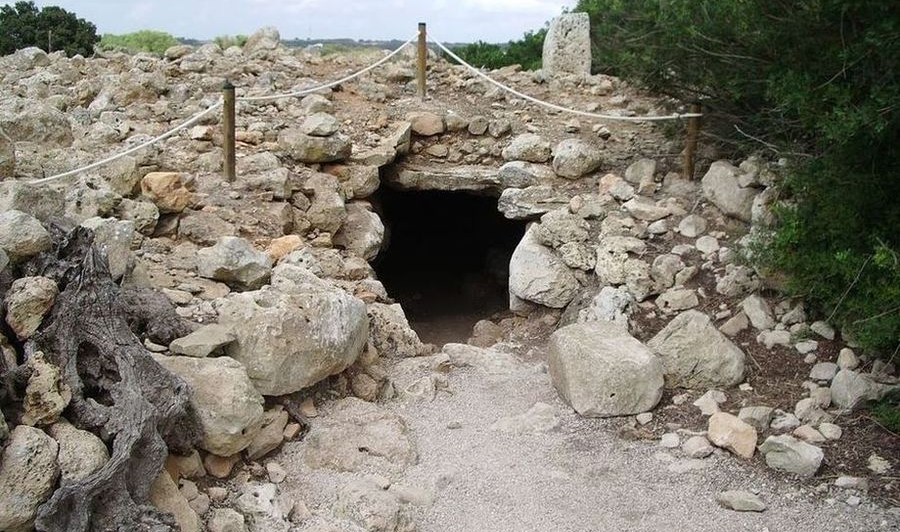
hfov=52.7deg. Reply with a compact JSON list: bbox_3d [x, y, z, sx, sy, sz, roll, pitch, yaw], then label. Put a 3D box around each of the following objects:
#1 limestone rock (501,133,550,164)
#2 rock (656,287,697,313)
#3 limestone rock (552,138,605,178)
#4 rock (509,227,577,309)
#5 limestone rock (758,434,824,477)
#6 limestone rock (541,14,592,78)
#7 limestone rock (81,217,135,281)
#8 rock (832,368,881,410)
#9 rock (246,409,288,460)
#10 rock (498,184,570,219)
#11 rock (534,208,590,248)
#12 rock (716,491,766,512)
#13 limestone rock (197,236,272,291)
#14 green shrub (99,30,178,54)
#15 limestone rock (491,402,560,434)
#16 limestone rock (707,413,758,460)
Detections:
[{"bbox_3d":[0.512,-0.788,6.100,0.320,0.190,0.250,0,14,0],"label":"limestone rock"},{"bbox_3d":[1.287,0.195,5.144,0.230,0.130,0.170,4,14,14],"label":"rock"},{"bbox_3d":[0.878,-0.741,6.248,0.330,0.250,0.300,1,14,0],"label":"limestone rock"},{"bbox_3d":[0.566,0.009,5.510,0.400,0.420,0.380,1,14,6],"label":"rock"},{"bbox_3d":[1.394,0.773,3.712,0.260,0.120,0.180,6,15,21],"label":"limestone rock"},{"bbox_3d":[1.214,-2.305,9.519,0.450,0.680,0.270,0,14,-5],"label":"limestone rock"},{"bbox_3d":[-1.837,-0.086,4.878,0.260,0.330,0.250,1,14,0],"label":"limestone rock"},{"bbox_3d":[1.914,0.582,4.282,0.240,0.150,0.200,6,15,25],"label":"rock"},{"bbox_3d":[-0.783,0.719,3.882,0.190,0.180,0.220,-3,14,-12],"label":"rock"},{"bbox_3d":[0.514,-0.388,5.465,0.430,0.180,0.360,1,14,5],"label":"rock"},{"bbox_3d":[0.698,-0.239,5.650,0.340,0.230,0.270,0,14,0],"label":"rock"},{"bbox_3d":[1.082,0.874,3.376,0.175,0.050,0.100,5,15,19],"label":"rock"},{"bbox_3d":[-1.270,-0.019,5.354,0.430,0.260,0.320,-2,14,-15],"label":"limestone rock"},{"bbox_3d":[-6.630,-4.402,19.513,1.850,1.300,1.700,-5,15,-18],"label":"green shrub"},{"bbox_3d":[0.352,0.706,4.250,0.330,0.070,0.260,0,14,0],"label":"limestone rock"},{"bbox_3d":[1.195,0.717,3.850,0.210,0.175,0.170,0,14,0],"label":"limestone rock"}]

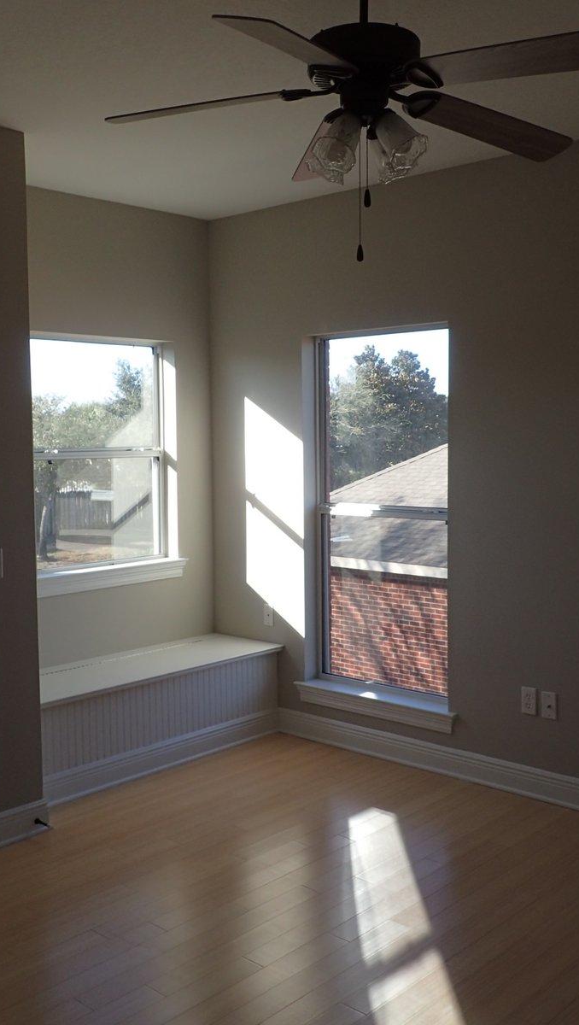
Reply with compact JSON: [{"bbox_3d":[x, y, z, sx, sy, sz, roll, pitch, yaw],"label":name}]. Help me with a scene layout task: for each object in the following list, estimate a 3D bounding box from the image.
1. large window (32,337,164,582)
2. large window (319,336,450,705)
[{"bbox_3d":[-0.997,-0.301,4.969,0.085,1.141,0.926,4,6,41],"label":"large window"},{"bbox_3d":[0.475,0.010,4.811,0.854,1.755,0.085,4,6,41],"label":"large window"}]

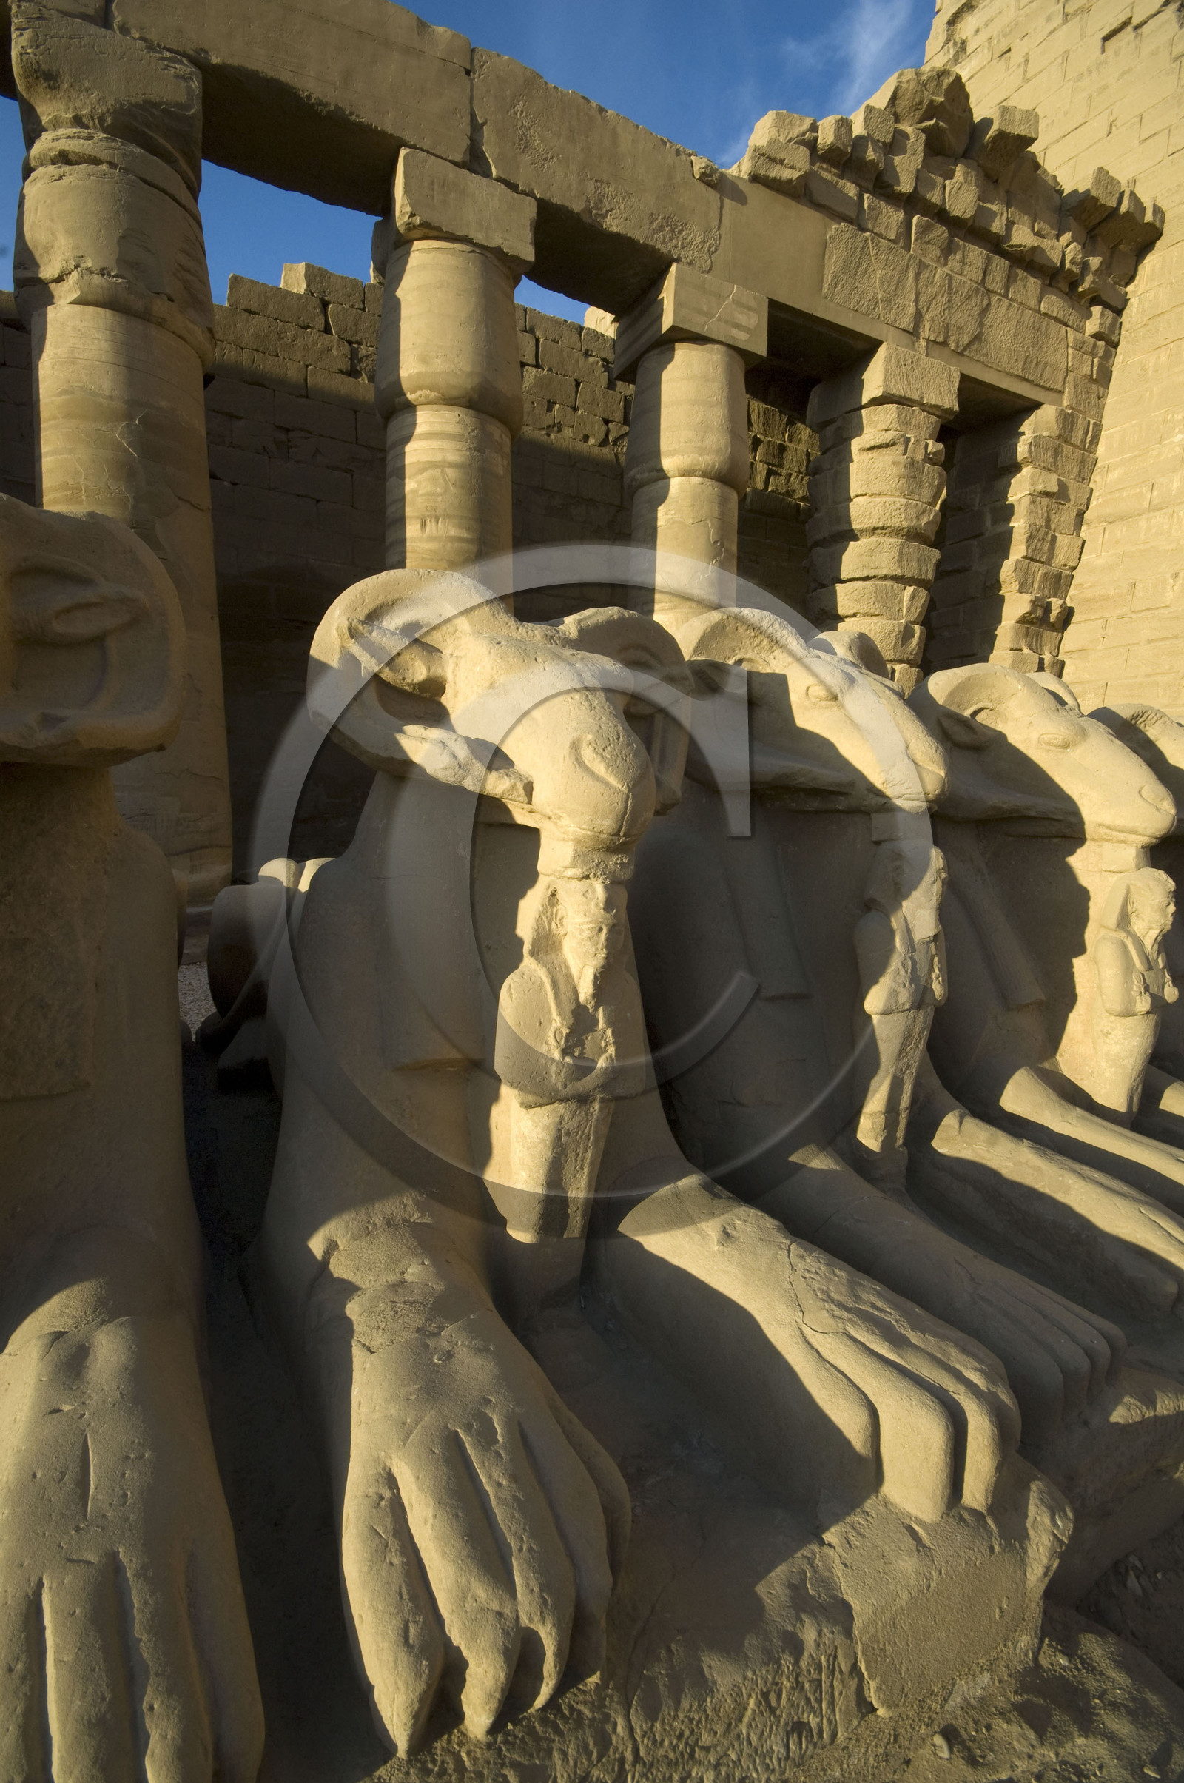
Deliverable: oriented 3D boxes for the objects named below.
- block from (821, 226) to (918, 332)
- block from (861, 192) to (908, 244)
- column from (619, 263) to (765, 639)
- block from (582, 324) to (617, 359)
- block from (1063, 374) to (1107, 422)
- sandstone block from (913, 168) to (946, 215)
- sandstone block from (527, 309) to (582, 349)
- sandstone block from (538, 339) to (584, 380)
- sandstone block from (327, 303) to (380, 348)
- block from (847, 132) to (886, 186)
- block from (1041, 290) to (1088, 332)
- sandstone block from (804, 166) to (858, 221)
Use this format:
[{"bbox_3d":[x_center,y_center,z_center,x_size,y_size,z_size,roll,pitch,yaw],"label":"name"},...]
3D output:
[{"bbox_3d":[4.786,-10.797,13.394,2.150,1.180,0.800,-2,6,-26],"label":"block"},{"bbox_3d":[4.993,-11.764,13.154,0.896,0.549,0.616,-3,11,-26],"label":"block"},{"bbox_3d":[1.493,-4.677,12.981,2.112,9.744,2.112,-3,12,-27],"label":"column"},{"bbox_3d":[0.111,-12.220,16.854,0.940,0.510,0.650,-2,6,-26],"label":"block"},{"bbox_3d":[10.396,-10.554,16.097,1.422,0.538,0.672,-3,11,-26],"label":"block"},{"bbox_3d":[5.098,-10.917,11.780,0.563,0.388,0.650,-2,9,-26],"label":"sandstone block"},{"bbox_3d":[-0.945,-12.186,16.342,1.290,0.490,0.650,-2,6,-26],"label":"sandstone block"},{"bbox_3d":[-0.771,-11.639,16.487,1.100,0.560,0.650,-2,6,-26],"label":"sandstone block"},{"bbox_3d":[-4.189,-9.967,13.325,1.008,0.538,0.661,-3,11,-26],"label":"sandstone block"},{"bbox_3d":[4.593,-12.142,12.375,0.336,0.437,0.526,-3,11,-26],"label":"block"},{"bbox_3d":[8.544,-10.654,13.864,1.329,0.466,0.630,-2,9,-26],"label":"block"},{"bbox_3d":[3.937,-11.727,12.727,1.064,0.549,0.616,-3,11,-26],"label":"sandstone block"}]

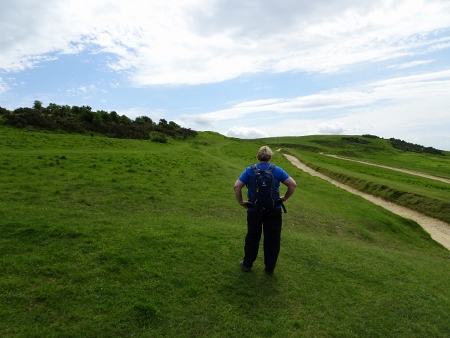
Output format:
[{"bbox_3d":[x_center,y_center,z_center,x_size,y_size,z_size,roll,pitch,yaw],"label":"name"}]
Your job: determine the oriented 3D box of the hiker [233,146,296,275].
[{"bbox_3d":[0.535,0.555,4.150,0.820,1.710,0.520,1,2,5],"label":"hiker"}]

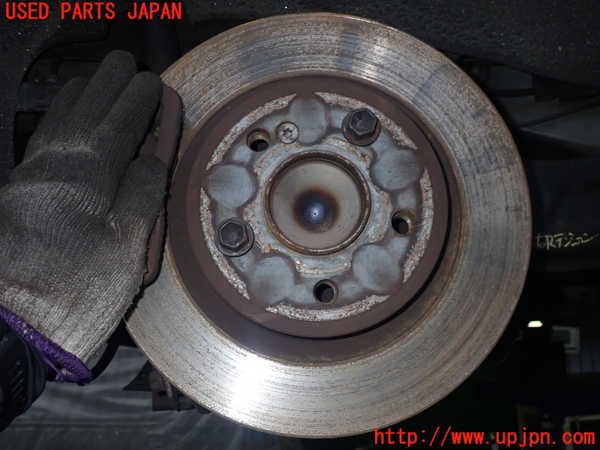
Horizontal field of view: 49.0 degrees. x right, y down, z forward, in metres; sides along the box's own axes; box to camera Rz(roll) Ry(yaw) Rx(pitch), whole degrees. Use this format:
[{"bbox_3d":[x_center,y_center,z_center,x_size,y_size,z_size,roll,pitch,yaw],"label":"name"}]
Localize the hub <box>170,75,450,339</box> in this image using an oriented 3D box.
[{"bbox_3d":[0.009,-0.011,0.430,0.172,0.172,0.048,0,-10,1],"label":"hub"}]

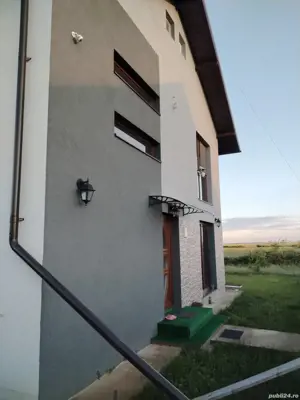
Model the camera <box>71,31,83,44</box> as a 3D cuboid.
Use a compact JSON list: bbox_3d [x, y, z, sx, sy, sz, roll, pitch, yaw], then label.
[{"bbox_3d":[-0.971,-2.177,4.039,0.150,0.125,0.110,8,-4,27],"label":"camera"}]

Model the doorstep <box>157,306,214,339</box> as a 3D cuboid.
[{"bbox_3d":[0.789,2.492,6.175,0.663,0.215,1.725,-5,-10,26],"label":"doorstep"}]

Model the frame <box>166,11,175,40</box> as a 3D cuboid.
[{"bbox_3d":[0.497,-4.510,7.832,0.120,0.560,0.565,-5,-10,26],"label":"frame"}]

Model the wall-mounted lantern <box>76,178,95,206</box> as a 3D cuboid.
[{"bbox_3d":[-0.831,-0.100,3.848,0.200,0.355,0.160,-5,-10,26],"label":"wall-mounted lantern"}]

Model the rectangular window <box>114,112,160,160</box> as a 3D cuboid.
[{"bbox_3d":[-0.234,-1.120,5.696,0.130,0.413,1.812,-5,-10,26],"label":"rectangular window"}]

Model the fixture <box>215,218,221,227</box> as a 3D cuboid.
[{"bbox_3d":[2.344,0.804,10.261,0.200,0.350,0.160,-5,-10,26],"label":"fixture"}]

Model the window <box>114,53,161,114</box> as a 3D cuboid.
[{"bbox_3d":[-0.250,-2.193,5.877,0.130,0.413,1.863,-5,-10,26],"label":"window"}]

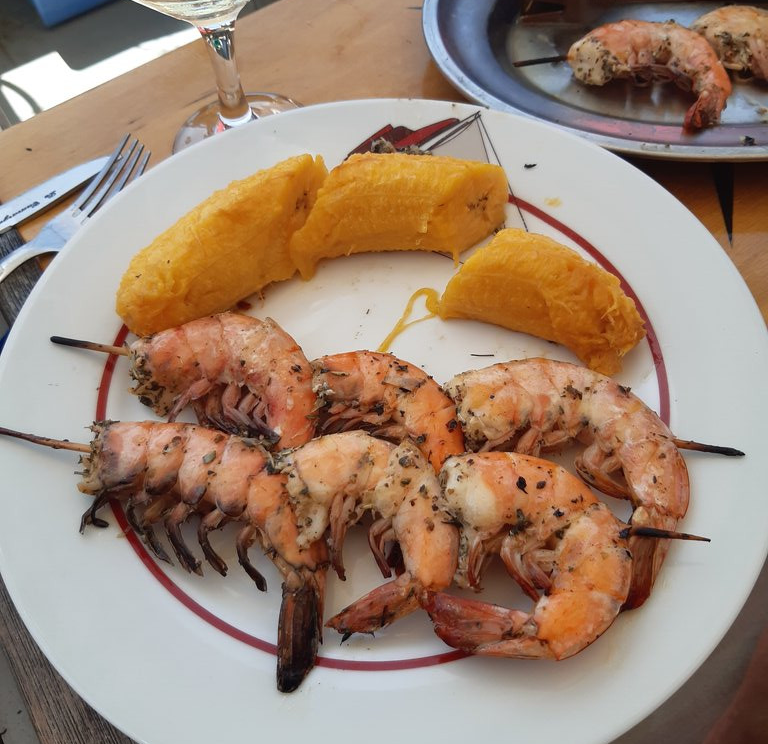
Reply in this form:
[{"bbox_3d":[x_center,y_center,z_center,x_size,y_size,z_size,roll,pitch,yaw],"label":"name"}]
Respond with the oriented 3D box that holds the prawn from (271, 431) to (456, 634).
[{"bbox_3d":[-0.004,0.044,0.229,0.048,0.024,0.060,-10,58,-3],"label":"prawn"}]

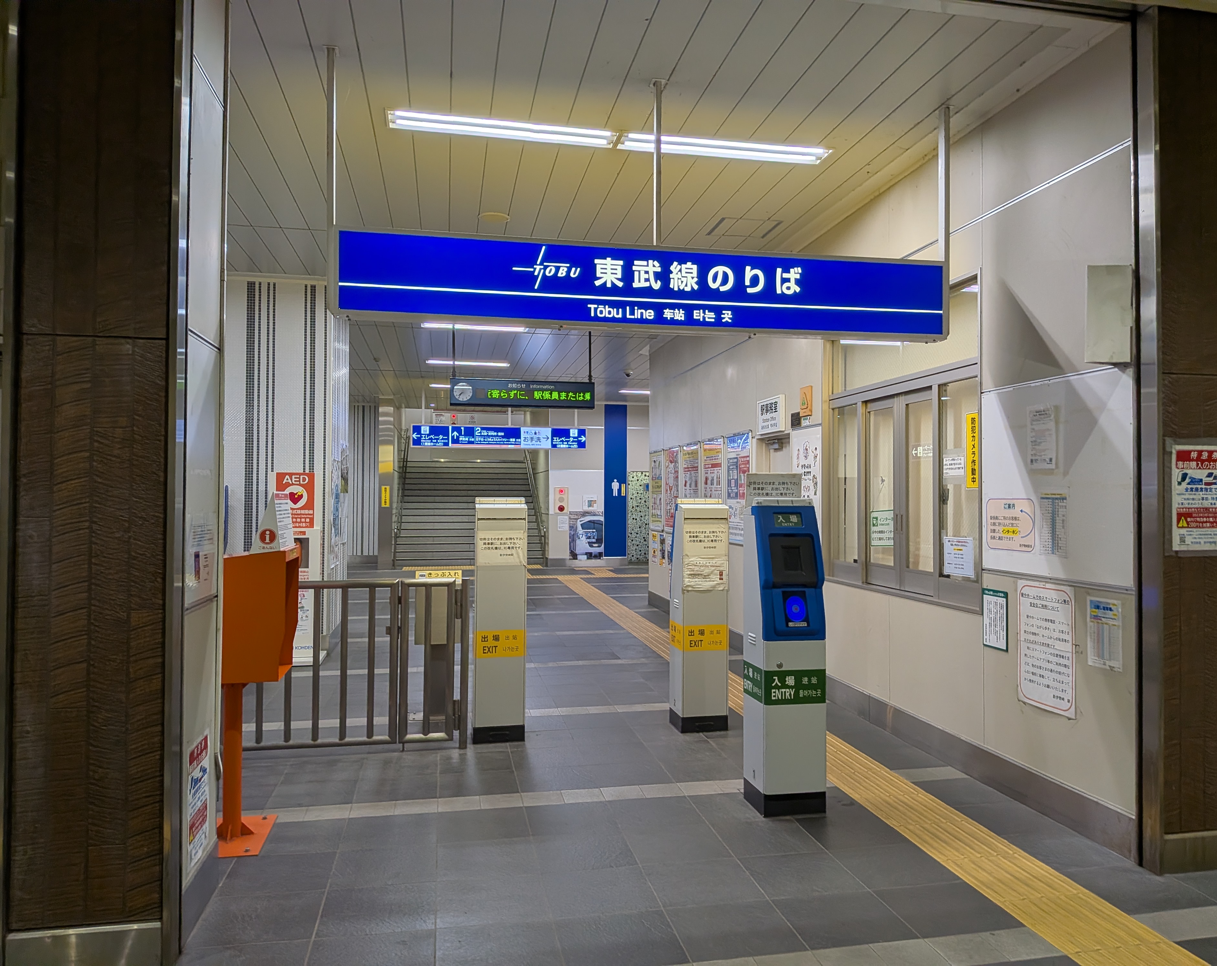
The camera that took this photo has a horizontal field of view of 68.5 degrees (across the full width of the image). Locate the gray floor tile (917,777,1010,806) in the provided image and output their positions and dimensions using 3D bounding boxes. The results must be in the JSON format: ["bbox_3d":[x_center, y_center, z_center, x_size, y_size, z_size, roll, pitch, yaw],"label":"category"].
[{"bbox_3d":[1.842,1.626,4.670,0.415,0.010,0.390,0,-1,-10],"label":"gray floor tile"}]

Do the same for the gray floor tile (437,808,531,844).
[{"bbox_3d":[-0.584,1.601,4.161,0.415,0.020,0.414,0,-1,-10],"label":"gray floor tile"}]

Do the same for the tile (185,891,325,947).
[{"bbox_3d":[-1.253,1.575,3.229,0.408,0.012,0.397,0,-1,-10],"label":"tile"}]

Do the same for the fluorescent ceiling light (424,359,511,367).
[{"bbox_3d":[-2.120,-1.811,13.519,1.264,0.060,0.230,0,-1,-10],"label":"fluorescent ceiling light"}]

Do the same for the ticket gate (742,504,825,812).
[{"bbox_3d":[0.883,0.848,4.470,0.329,1.532,0.288,0,-1,-10],"label":"ticket gate"}]

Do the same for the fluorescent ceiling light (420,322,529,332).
[{"bbox_3d":[-1.623,-1.882,10.875,1.250,0.070,0.220,0,-1,-11],"label":"fluorescent ceiling light"}]

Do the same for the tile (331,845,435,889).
[{"bbox_3d":[-0.918,1.586,3.686,0.407,0.015,0.394,0,-1,-11],"label":"tile"}]

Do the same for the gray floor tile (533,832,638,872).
[{"bbox_3d":[-0.104,1.597,3.844,0.415,0.020,0.385,0,-1,-10],"label":"gray floor tile"}]

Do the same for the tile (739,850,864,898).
[{"bbox_3d":[0.788,1.603,3.644,0.412,0.010,0.392,0,-1,-10],"label":"tile"}]

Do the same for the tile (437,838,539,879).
[{"bbox_3d":[-0.512,1.586,3.762,0.408,0.012,0.397,0,-1,-10],"label":"tile"}]

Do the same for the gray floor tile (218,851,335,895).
[{"bbox_3d":[-1.322,1.585,3.610,0.407,0.015,0.394,0,-1,-11],"label":"gray floor tile"}]

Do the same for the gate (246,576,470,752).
[{"bbox_3d":[-1.526,1.087,5.279,1.393,1.030,0.055,0,-1,-10],"label":"gate"}]

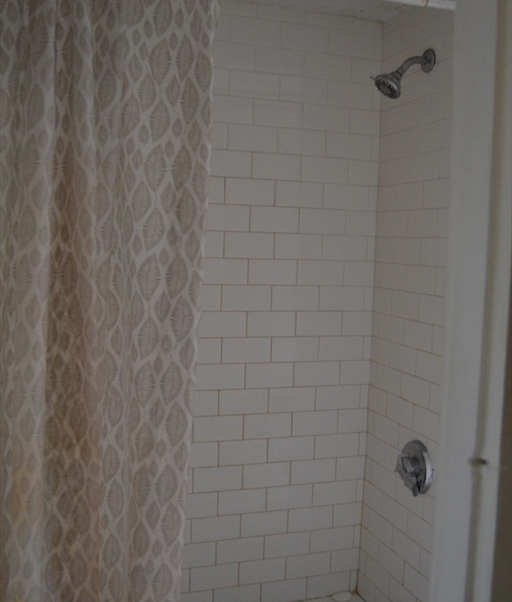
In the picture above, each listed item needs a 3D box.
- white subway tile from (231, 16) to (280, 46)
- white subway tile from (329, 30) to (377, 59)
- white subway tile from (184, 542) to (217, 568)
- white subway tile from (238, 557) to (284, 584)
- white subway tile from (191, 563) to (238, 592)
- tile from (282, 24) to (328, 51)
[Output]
[{"bbox_3d":[-0.003,-0.774,2.015,0.153,0.076,0.009,0,5,-19],"label":"white subway tile"},{"bbox_3d":[0.290,-0.778,2.121,0.152,0.076,0.008,0,5,-18],"label":"white subway tile"},{"bbox_3d":[-0.195,0.758,2.101,0.153,0.076,0.009,0,5,-18],"label":"white subway tile"},{"bbox_3d":[0.020,0.834,2.181,0.153,0.076,0.009,0,5,-18],"label":"white subway tile"},{"bbox_3d":[-0.125,0.833,2.132,0.153,0.076,0.009,0,5,-18],"label":"white subway tile"},{"bbox_3d":[0.144,-0.774,2.079,0.154,0.076,0.008,0,5,-19],"label":"tile"}]

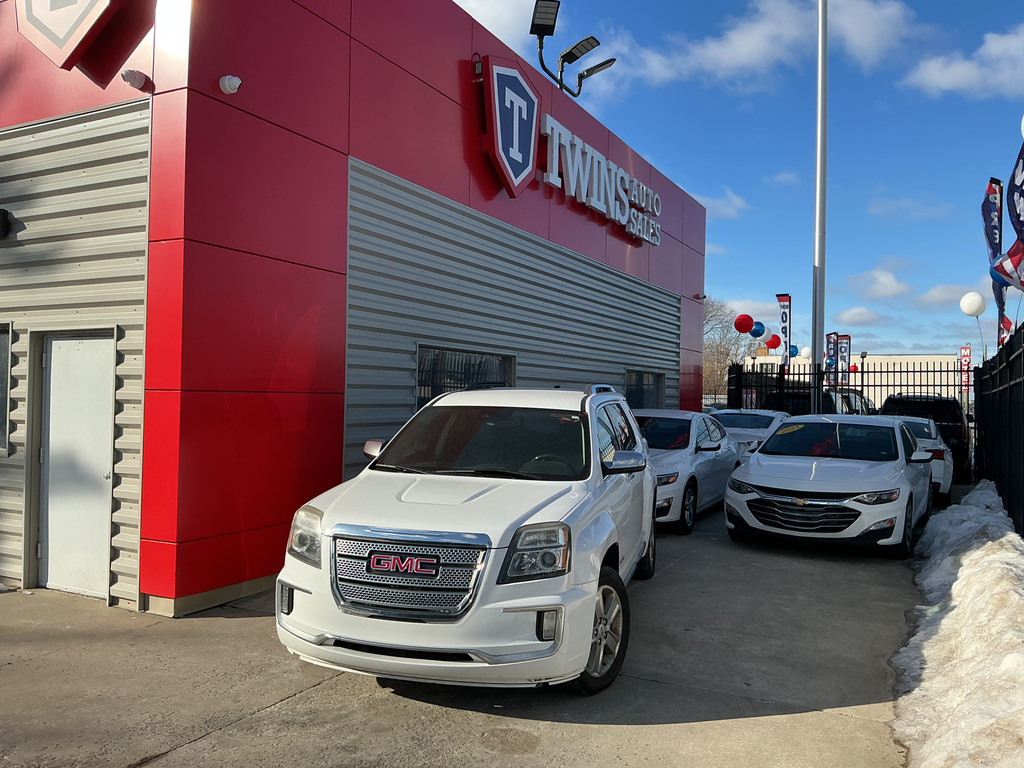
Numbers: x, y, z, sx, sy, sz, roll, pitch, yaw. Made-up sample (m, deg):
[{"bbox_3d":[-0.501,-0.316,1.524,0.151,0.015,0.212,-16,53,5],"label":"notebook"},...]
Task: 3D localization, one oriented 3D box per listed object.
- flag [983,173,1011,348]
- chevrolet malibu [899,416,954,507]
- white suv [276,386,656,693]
[{"bbox_3d":[6.860,-1.720,12.150,0.550,2.450,0.170,2,-1,-36],"label":"flag"},{"bbox_3d":[6.809,1.247,15.333,1.860,1.460,4.930,0,-1,27],"label":"chevrolet malibu"},{"bbox_3d":[0.015,0.895,6.486,1.860,1.700,4.700,1,-1,15],"label":"white suv"}]

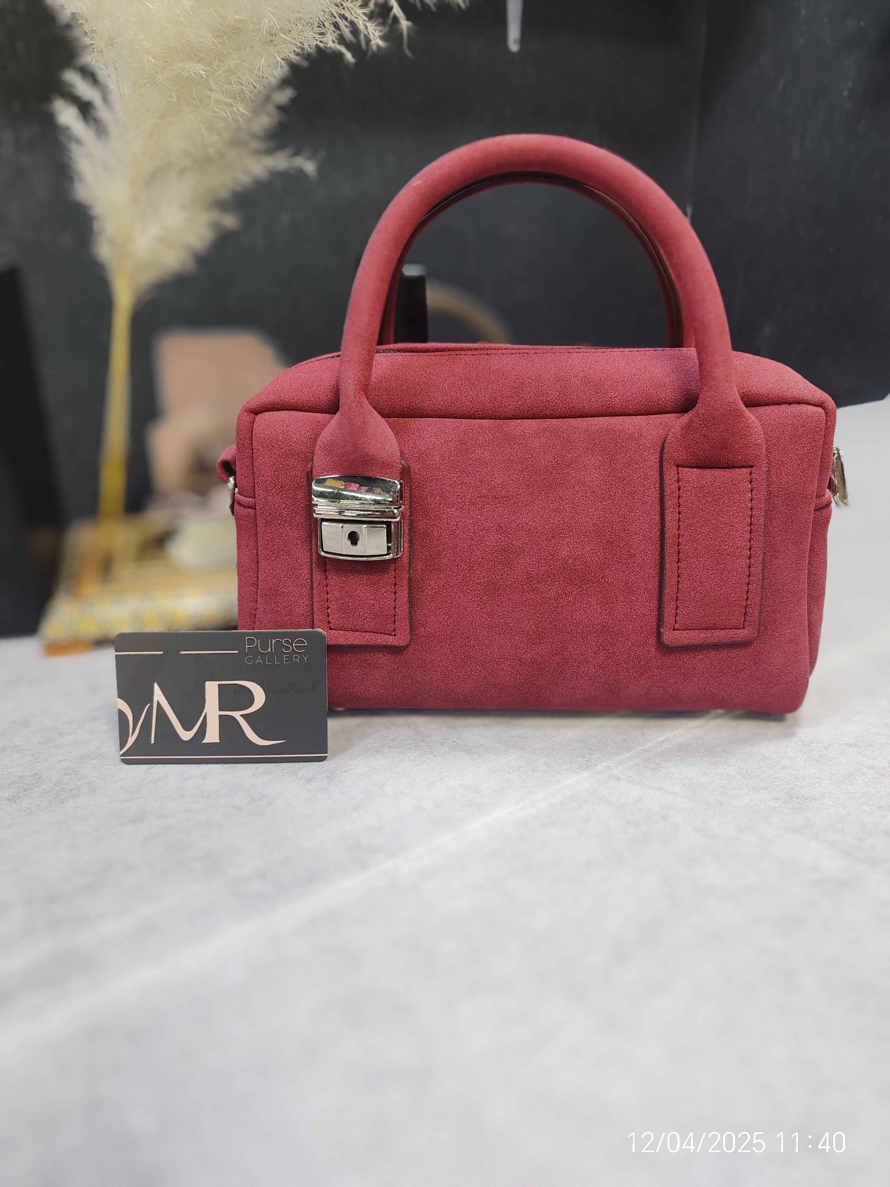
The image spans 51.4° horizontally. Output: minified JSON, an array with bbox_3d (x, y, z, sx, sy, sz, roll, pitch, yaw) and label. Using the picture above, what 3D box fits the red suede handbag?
[{"bbox_3d":[0.038,-0.063,0.405,0.260,0.240,0.102,0,20,3],"label":"red suede handbag"}]

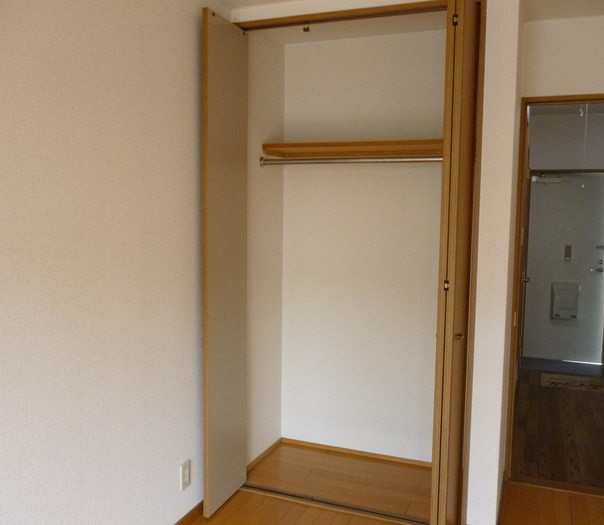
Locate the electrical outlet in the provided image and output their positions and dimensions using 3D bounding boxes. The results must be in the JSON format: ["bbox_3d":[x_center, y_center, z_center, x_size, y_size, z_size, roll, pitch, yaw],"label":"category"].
[{"bbox_3d":[-0.515,0.954,2.534,0.011,0.122,0.073,3,5,21],"label":"electrical outlet"}]

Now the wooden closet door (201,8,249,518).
[{"bbox_3d":[-0.362,0.027,2.695,0.028,2.274,0.371,3,5,21],"label":"wooden closet door"}]

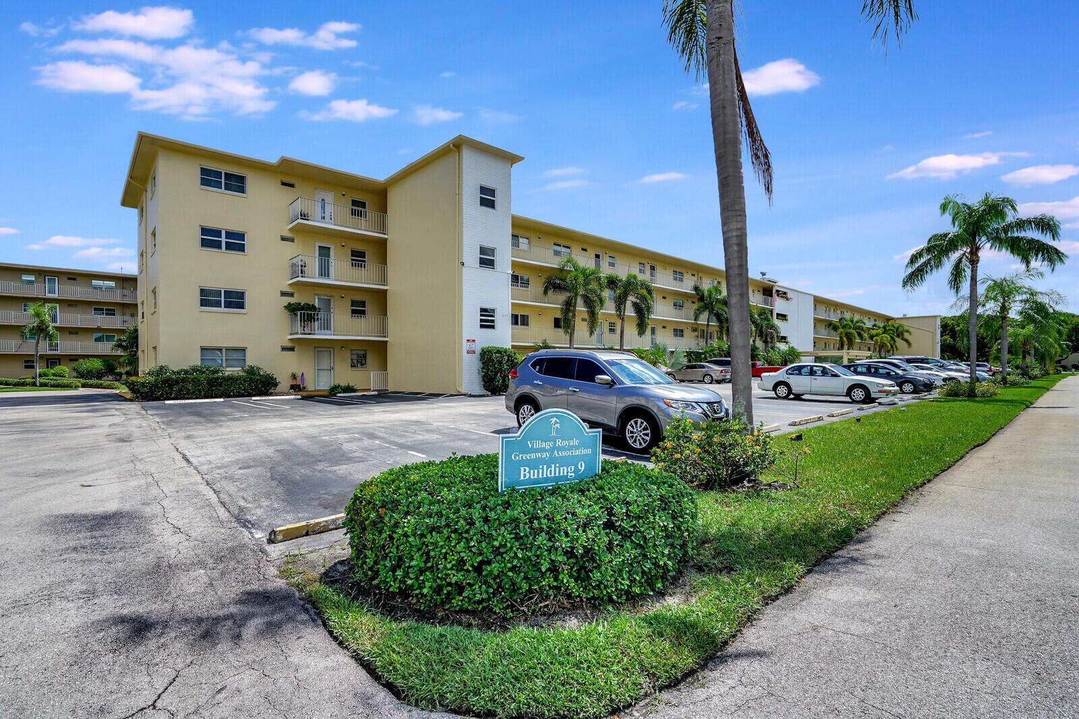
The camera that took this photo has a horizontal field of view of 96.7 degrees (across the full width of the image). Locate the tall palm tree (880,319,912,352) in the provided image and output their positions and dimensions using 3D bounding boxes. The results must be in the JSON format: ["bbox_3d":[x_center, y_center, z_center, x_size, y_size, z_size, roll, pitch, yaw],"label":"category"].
[{"bbox_3d":[61.652,-2.218,83.025,4.500,8.900,4.500,1,-1,-42],"label":"tall palm tree"}]

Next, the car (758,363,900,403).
[{"bbox_3d":[11.050,0.860,18.600,1.780,1.420,4.770,0,0,-40],"label":"car"}]

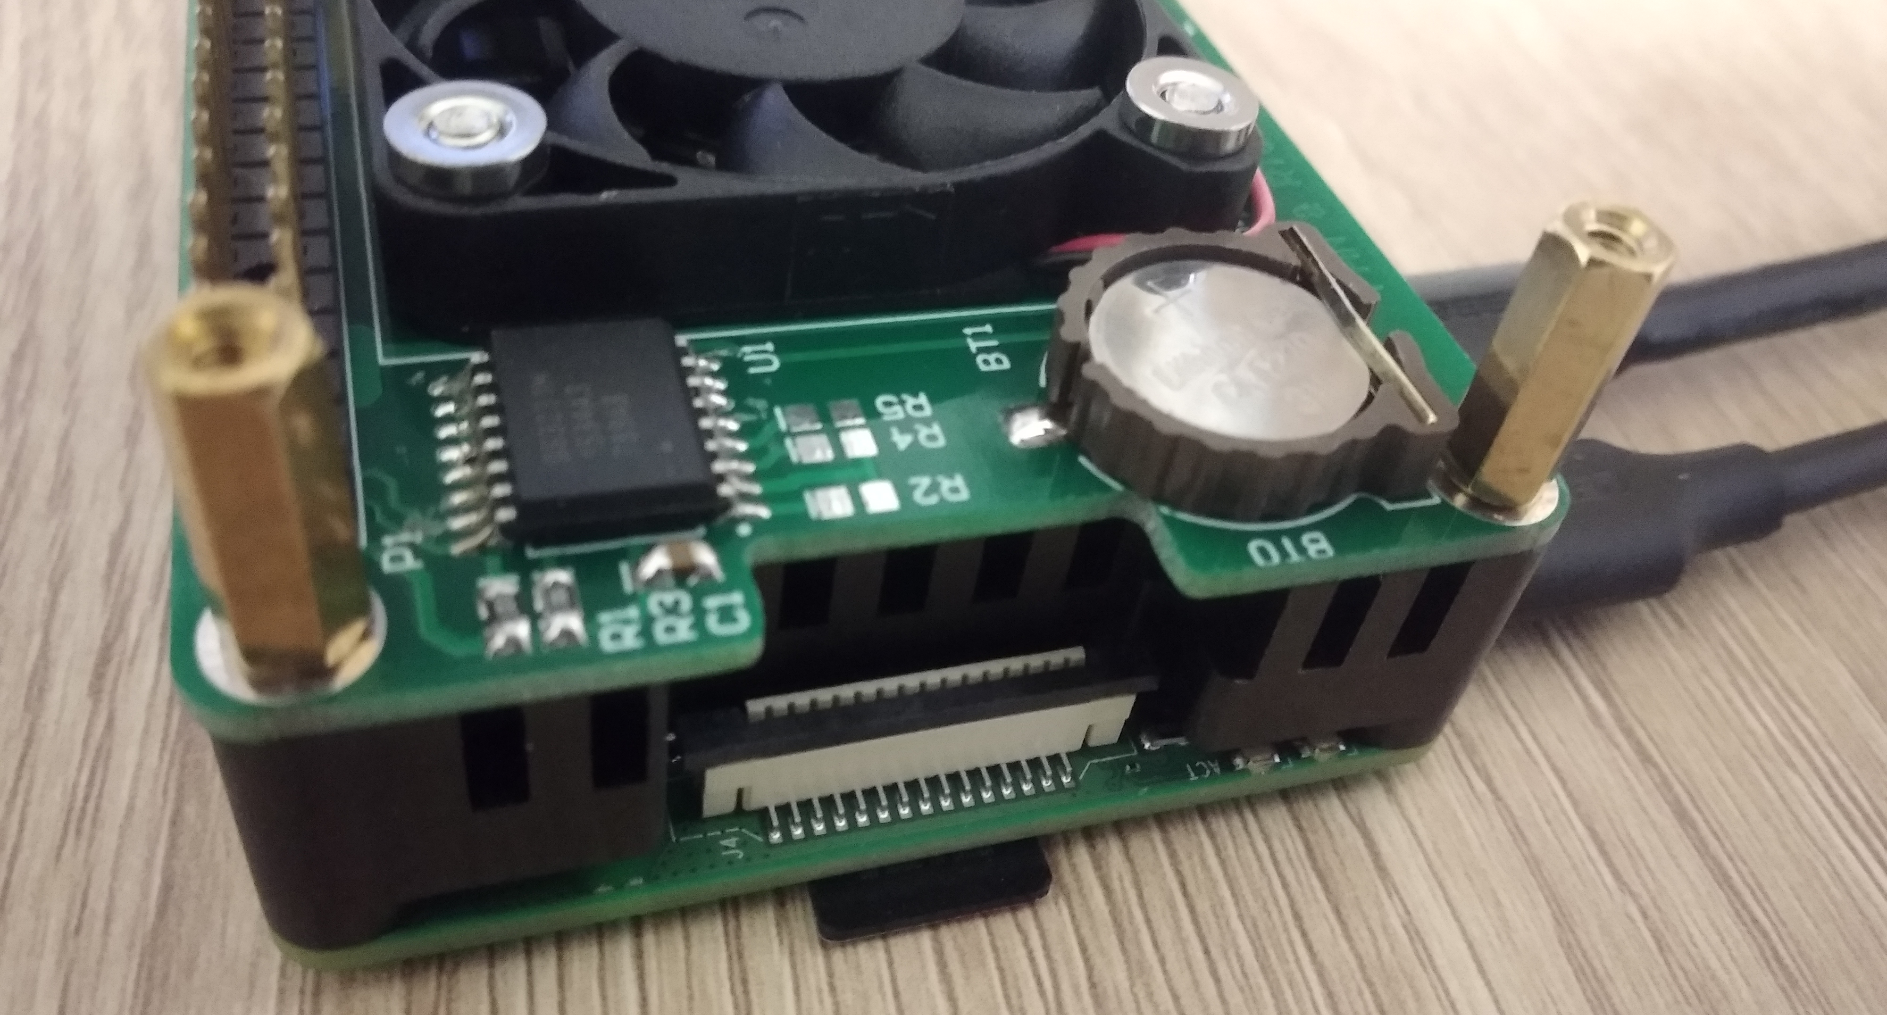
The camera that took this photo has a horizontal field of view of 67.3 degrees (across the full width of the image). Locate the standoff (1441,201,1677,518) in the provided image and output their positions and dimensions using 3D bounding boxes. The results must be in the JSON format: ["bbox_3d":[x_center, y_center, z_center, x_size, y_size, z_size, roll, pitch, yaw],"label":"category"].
[{"bbox_3d":[0.026,-0.006,0.061,0.005,0.012,0.005,-7,48,-20],"label":"standoff"}]

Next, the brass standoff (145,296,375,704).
[{"bbox_3d":[-0.021,0.000,0.044,0.005,0.012,0.005,-7,48,-20],"label":"brass standoff"}]

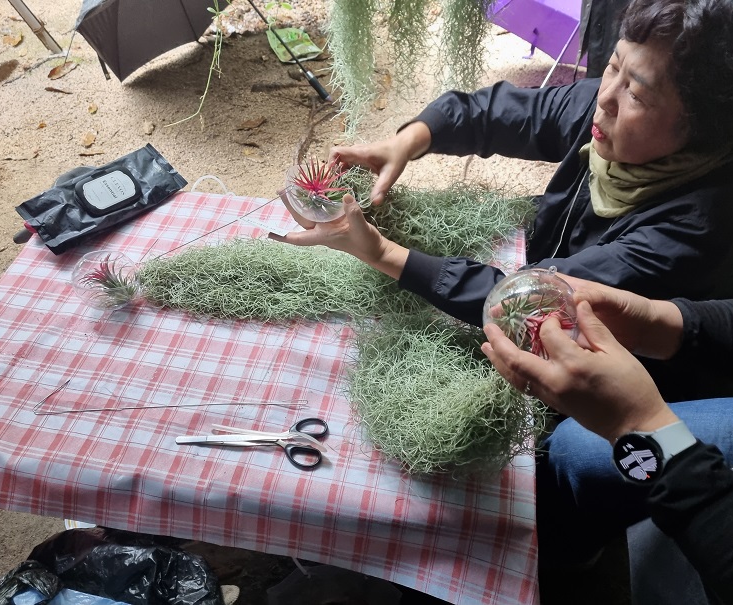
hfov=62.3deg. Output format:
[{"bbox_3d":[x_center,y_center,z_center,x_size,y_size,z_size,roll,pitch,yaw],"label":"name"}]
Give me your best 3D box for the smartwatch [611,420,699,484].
[{"bbox_3d":[0.212,0.111,0.453,0.045,0.058,0.042,-13,75,-39],"label":"smartwatch"}]

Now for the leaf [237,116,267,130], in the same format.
[{"bbox_3d":[-0.387,-0.608,2.059,0.110,0.020,0.055,-30,55,-27],"label":"leaf"}]

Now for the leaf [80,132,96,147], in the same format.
[{"bbox_3d":[-0.902,-0.527,1.959,0.050,0.020,0.065,5,47,2],"label":"leaf"}]

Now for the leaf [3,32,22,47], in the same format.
[{"bbox_3d":[-1.421,-1.056,2.433,0.085,0.030,0.075,-28,54,-26],"label":"leaf"}]

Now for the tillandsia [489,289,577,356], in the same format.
[{"bbox_3d":[0.163,0.021,0.595,0.078,0.058,0.065,1,47,-1],"label":"tillandsia"}]

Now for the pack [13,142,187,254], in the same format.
[{"bbox_3d":[-0.469,-0.191,1.093,0.258,0.045,0.115,-36,83,-27],"label":"pack"}]

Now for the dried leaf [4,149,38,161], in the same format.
[{"bbox_3d":[-1.081,-0.463,1.894,0.100,0.015,0.035,-13,48,-14],"label":"dried leaf"}]

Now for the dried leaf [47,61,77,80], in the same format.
[{"bbox_3d":[-1.135,-0.866,2.263,0.075,0.030,0.120,33,54,26],"label":"dried leaf"}]

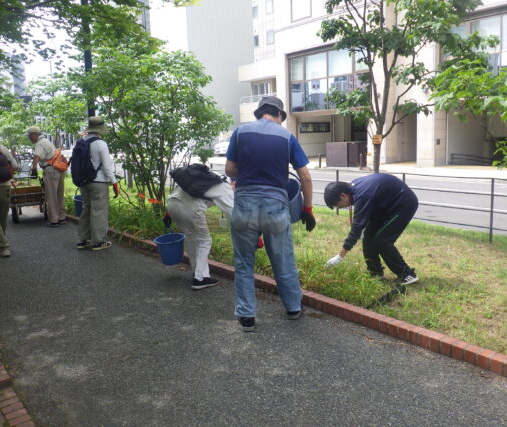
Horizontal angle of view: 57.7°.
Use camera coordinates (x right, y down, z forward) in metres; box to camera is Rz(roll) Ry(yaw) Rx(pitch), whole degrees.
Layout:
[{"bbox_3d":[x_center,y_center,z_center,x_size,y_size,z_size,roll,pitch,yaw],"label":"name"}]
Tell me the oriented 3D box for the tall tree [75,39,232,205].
[{"bbox_3d":[-1.574,-1.329,7.280,2.250,2.700,2.100,7,11,39],"label":"tall tree"}]

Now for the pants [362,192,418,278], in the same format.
[{"bbox_3d":[1.222,0.201,4.120,0.470,0.770,0.350,-2,9,-6],"label":"pants"}]

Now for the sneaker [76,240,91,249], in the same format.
[{"bbox_3d":[-2.250,0.386,6.268,0.105,0.110,0.280,7,12,40],"label":"sneaker"}]

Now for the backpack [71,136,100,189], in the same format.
[{"bbox_3d":[-2.187,-0.660,5.904,0.270,0.560,0.330,-3,8,-44],"label":"backpack"}]

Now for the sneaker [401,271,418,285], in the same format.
[{"bbox_3d":[1.357,0.567,4.074,0.270,0.110,0.100,-8,11,-36],"label":"sneaker"}]

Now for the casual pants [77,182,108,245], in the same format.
[{"bbox_3d":[-2.099,0.000,6.040,0.370,0.830,0.290,5,11,35],"label":"casual pants"}]

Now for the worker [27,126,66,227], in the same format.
[{"bbox_3d":[-3.463,-0.621,7.720,0.520,1.650,0.460,3,9,21],"label":"worker"}]

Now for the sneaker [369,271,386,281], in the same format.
[{"bbox_3d":[1.118,0.566,4.200,0.250,0.100,0.100,-6,10,-30],"label":"sneaker"}]

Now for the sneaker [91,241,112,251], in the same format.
[{"bbox_3d":[-2.004,0.422,6.070,0.105,0.110,0.275,7,12,42],"label":"sneaker"}]

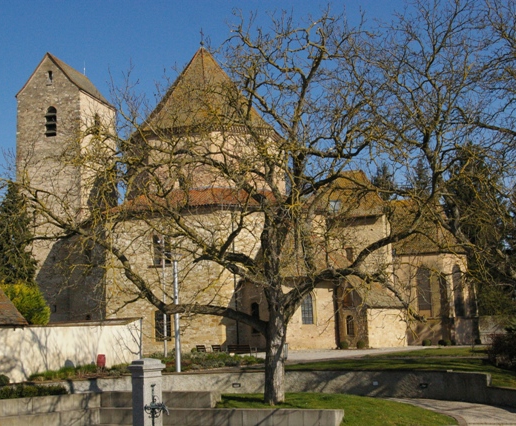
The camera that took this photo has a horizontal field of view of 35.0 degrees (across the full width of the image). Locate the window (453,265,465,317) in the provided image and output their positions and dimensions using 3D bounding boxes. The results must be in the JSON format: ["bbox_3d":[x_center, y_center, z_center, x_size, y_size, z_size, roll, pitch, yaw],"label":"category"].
[{"bbox_3d":[14.145,5.483,57.600,1.000,3.600,0.300,2,-9,-29],"label":"window"}]

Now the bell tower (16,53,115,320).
[{"bbox_3d":[-16.129,-0.619,69.279,6.100,24.750,6.500,-4,-8,16],"label":"bell tower"}]

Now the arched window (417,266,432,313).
[{"bbox_3d":[11.694,5.443,57.400,1.020,3.450,0.300,-4,-8,16],"label":"arched window"}]

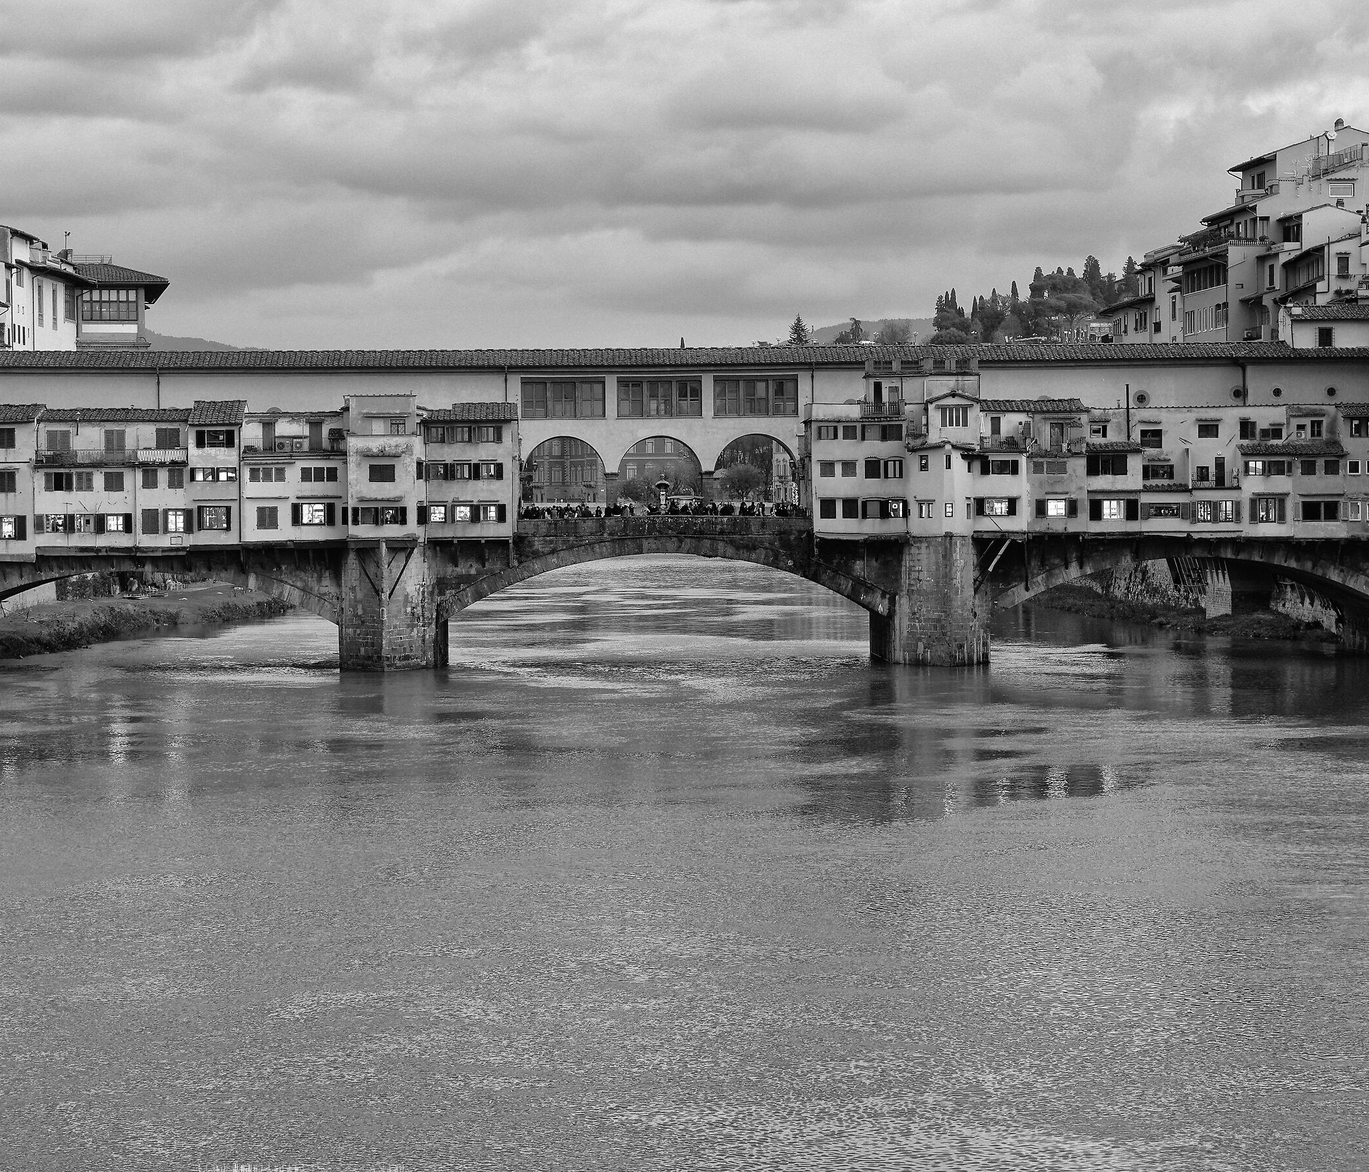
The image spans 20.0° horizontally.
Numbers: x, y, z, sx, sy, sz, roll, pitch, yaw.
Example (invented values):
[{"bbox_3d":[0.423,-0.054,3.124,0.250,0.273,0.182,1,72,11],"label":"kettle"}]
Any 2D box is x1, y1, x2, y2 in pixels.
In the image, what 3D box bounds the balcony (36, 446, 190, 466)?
[{"bbox_3d":[-37.377,-8.497,253.700,10.000,1.220,1.400,-1,1,-2],"label":"balcony"}]

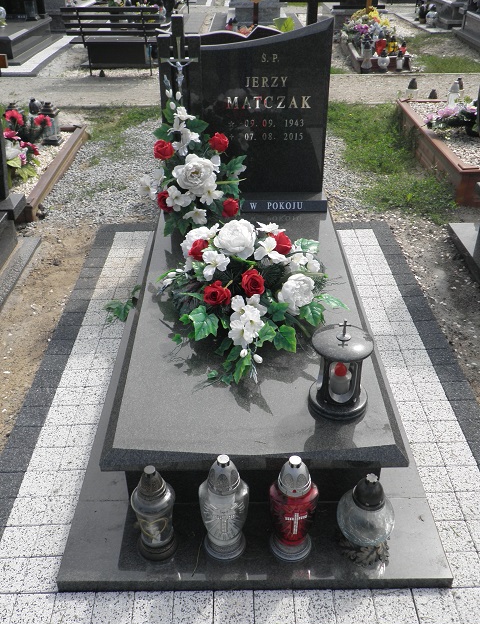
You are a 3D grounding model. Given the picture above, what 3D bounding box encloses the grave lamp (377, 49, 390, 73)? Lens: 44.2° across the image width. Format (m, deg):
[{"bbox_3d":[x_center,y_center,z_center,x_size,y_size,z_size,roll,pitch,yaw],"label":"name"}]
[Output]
[{"bbox_3d":[1.585,-2.772,6.519,0.133,0.225,0.133,-1,33,0],"label":"grave lamp"}]

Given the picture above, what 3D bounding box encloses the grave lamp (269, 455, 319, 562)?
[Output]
[{"bbox_3d":[0.133,0.486,1.474,0.125,0.350,0.125,-1,33,0],"label":"grave lamp"}]

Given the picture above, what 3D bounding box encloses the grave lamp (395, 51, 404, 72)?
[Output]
[{"bbox_3d":[1.773,-2.784,6.552,0.085,0.208,0.085,-1,33,0],"label":"grave lamp"}]

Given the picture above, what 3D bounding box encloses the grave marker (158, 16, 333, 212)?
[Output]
[{"bbox_3d":[0.024,-0.872,2.621,0.755,0.812,0.250,-1,34,0],"label":"grave marker"}]

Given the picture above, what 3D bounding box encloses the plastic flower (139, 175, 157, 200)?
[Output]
[{"bbox_3d":[-0.407,-0.548,2.606,0.085,0.115,0.065,11,35,16],"label":"plastic flower"}]

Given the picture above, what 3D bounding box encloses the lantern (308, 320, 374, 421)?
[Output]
[{"bbox_3d":[0.281,0.141,1.632,0.175,0.285,0.175,-1,33,0],"label":"lantern"}]

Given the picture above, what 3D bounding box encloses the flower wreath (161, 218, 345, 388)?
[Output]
[{"bbox_3d":[0.026,-0.095,2.029,0.640,0.260,0.700,-1,33,0],"label":"flower wreath"}]

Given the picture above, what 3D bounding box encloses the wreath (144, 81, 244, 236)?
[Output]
[{"bbox_3d":[-0.185,-0.690,2.580,0.430,0.610,0.270,-1,33,0],"label":"wreath"}]

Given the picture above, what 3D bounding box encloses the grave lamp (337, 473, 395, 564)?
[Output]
[{"bbox_3d":[0.321,0.508,1.501,0.146,0.251,0.146,-1,34,0],"label":"grave lamp"}]

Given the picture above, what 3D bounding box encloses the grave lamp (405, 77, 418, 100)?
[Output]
[{"bbox_3d":[1.484,-1.861,5.118,0.112,0.300,0.112,-1,34,0],"label":"grave lamp"}]

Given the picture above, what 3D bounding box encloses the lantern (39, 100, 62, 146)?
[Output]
[{"bbox_3d":[-1.443,-1.438,4.485,0.152,0.305,0.152,4,34,6],"label":"lantern"}]

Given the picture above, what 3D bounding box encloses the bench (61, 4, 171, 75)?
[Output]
[{"bbox_3d":[-1.331,-2.924,6.404,1.005,0.724,0.459,1,34,2],"label":"bench"}]

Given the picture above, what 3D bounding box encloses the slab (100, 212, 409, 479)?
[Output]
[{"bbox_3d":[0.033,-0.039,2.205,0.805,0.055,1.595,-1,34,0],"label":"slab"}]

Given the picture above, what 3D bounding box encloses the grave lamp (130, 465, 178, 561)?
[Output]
[{"bbox_3d":[-0.217,0.498,1.494,0.112,0.283,0.112,-1,34,0],"label":"grave lamp"}]

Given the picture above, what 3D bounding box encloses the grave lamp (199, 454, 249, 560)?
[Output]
[{"bbox_3d":[-0.040,0.482,1.490,0.126,0.311,0.126,-1,34,0],"label":"grave lamp"}]

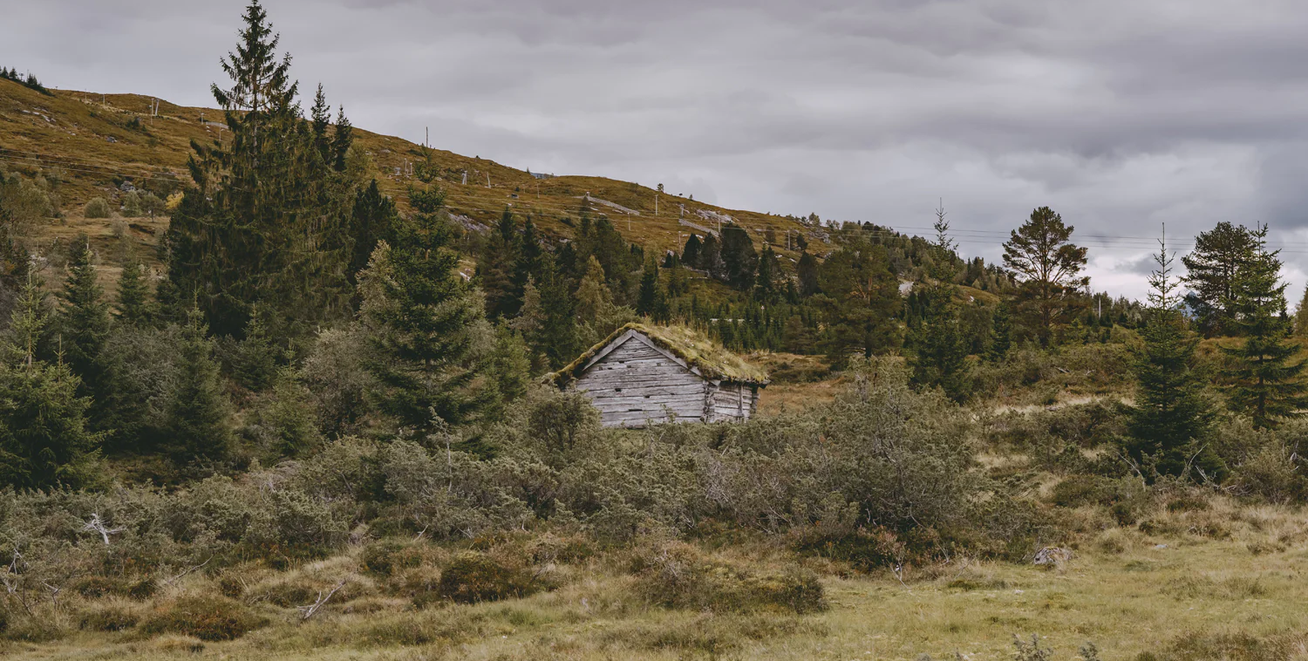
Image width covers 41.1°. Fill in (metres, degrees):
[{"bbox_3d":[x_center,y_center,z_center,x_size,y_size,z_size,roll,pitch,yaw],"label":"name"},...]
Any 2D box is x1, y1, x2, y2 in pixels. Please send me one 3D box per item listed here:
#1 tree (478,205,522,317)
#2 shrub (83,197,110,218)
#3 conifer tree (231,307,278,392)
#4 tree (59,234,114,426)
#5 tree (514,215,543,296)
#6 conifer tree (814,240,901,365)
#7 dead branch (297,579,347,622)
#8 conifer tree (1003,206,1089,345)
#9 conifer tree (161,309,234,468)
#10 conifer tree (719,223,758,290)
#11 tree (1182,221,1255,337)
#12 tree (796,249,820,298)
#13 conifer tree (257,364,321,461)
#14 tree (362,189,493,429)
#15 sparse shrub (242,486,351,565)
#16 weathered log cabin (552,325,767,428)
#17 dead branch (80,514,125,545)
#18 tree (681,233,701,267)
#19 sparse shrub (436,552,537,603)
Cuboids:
[{"bbox_3d":[-7.990,-3.324,90.000,2.321,6.014,2.321,0,-3,0],"label":"tree"},{"bbox_3d":[-57.486,-12.715,180.000,2.848,2.216,2.563,0,-2,0],"label":"shrub"},{"bbox_3d":[-10.069,0.477,44.000,1.289,2.244,1.289,0,0,0],"label":"conifer tree"},{"bbox_3d":[-13.960,0.063,43.000,1.436,4.714,1.436,0,0,0],"label":"tree"},{"bbox_3d":[-7.064,-3.935,98.000,1.780,5.113,1.780,0,-3,0],"label":"tree"},{"bbox_3d":[10.728,-1.375,92.000,4.582,6.849,4.582,0,-3,0],"label":"conifer tree"},{"bbox_3d":[-2.857,2.321,15.000,0.431,0.369,0.270,0,-3,0],"label":"dead branch"},{"bbox_3d":[21.827,-2.900,97.000,4.832,8.074,4.832,0,-3,0],"label":"conifer tree"},{"bbox_3d":[-9.137,1.087,35.000,1.477,3.324,1.477,0,0,0],"label":"conifer tree"},{"bbox_3d":[11.673,-10.130,240.000,5.204,9.285,4.683,0,-2,0],"label":"conifer tree"},{"bbox_3d":[34.303,-3.047,105.000,4.922,7.078,4.922,0,0,0],"label":"tree"},{"bbox_3d":[21.236,-7.668,240.000,3.516,6.612,3.516,0,0,0],"label":"tree"},{"bbox_3d":[-8.996,1.966,43.000,1.587,2.621,1.508,0,-2,0],"label":"conifer tree"},{"bbox_3d":[-5.157,-0.750,40.000,2.883,6.378,2.883,0,-3,0],"label":"tree"},{"bbox_3d":[-3.938,2.144,19.200,1.204,0.841,1.023,0,0,0],"label":"sparse shrub"},{"bbox_3d":[0.200,1.310,47.100,4.700,2.850,4.600,-1,-3,20],"label":"weathered log cabin"},{"bbox_3d":[-8.536,3.078,27.000,0.696,0.491,0.487,0,-2,0],"label":"dead branch"},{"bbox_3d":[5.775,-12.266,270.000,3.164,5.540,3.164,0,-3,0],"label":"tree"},{"bbox_3d":[-1.524,2.265,16.000,0.938,0.464,0.797,0,0,0],"label":"sparse shrub"}]

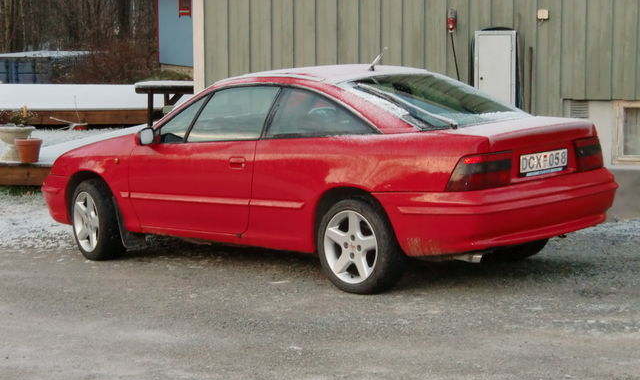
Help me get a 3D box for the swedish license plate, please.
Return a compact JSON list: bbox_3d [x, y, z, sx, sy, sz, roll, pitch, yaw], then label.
[{"bbox_3d":[1.338,-0.169,8.363,0.015,0.113,0.487,2,7,44],"label":"swedish license plate"}]

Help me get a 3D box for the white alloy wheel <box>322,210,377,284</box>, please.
[{"bbox_3d":[0.245,0.336,8.485,0.440,0.440,0.180,3,8,43],"label":"white alloy wheel"}]

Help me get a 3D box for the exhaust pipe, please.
[{"bbox_3d":[0.861,0.390,8.061,0.200,0.055,0.058,3,8,43],"label":"exhaust pipe"}]

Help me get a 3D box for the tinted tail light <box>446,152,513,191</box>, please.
[{"bbox_3d":[0.911,-0.113,7.996,0.155,0.195,0.445,3,8,43],"label":"tinted tail light"}]

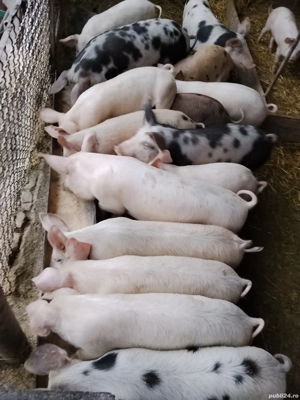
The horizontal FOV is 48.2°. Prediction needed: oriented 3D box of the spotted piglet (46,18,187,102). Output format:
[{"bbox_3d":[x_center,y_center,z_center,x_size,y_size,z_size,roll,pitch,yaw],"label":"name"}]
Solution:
[{"bbox_3d":[-0.141,-0.784,2.062,0.840,0.410,0.250,-26,62,-15],"label":"spotted piglet"}]

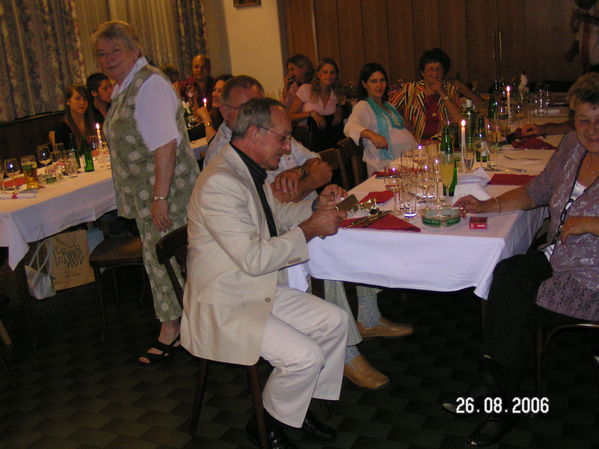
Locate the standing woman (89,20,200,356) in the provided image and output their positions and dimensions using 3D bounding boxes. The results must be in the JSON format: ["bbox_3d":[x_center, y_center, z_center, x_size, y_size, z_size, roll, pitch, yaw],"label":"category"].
[{"bbox_3d":[-0.717,-0.155,3.307,0.460,1.640,0.500,-12,17,-25],"label":"standing woman"}]

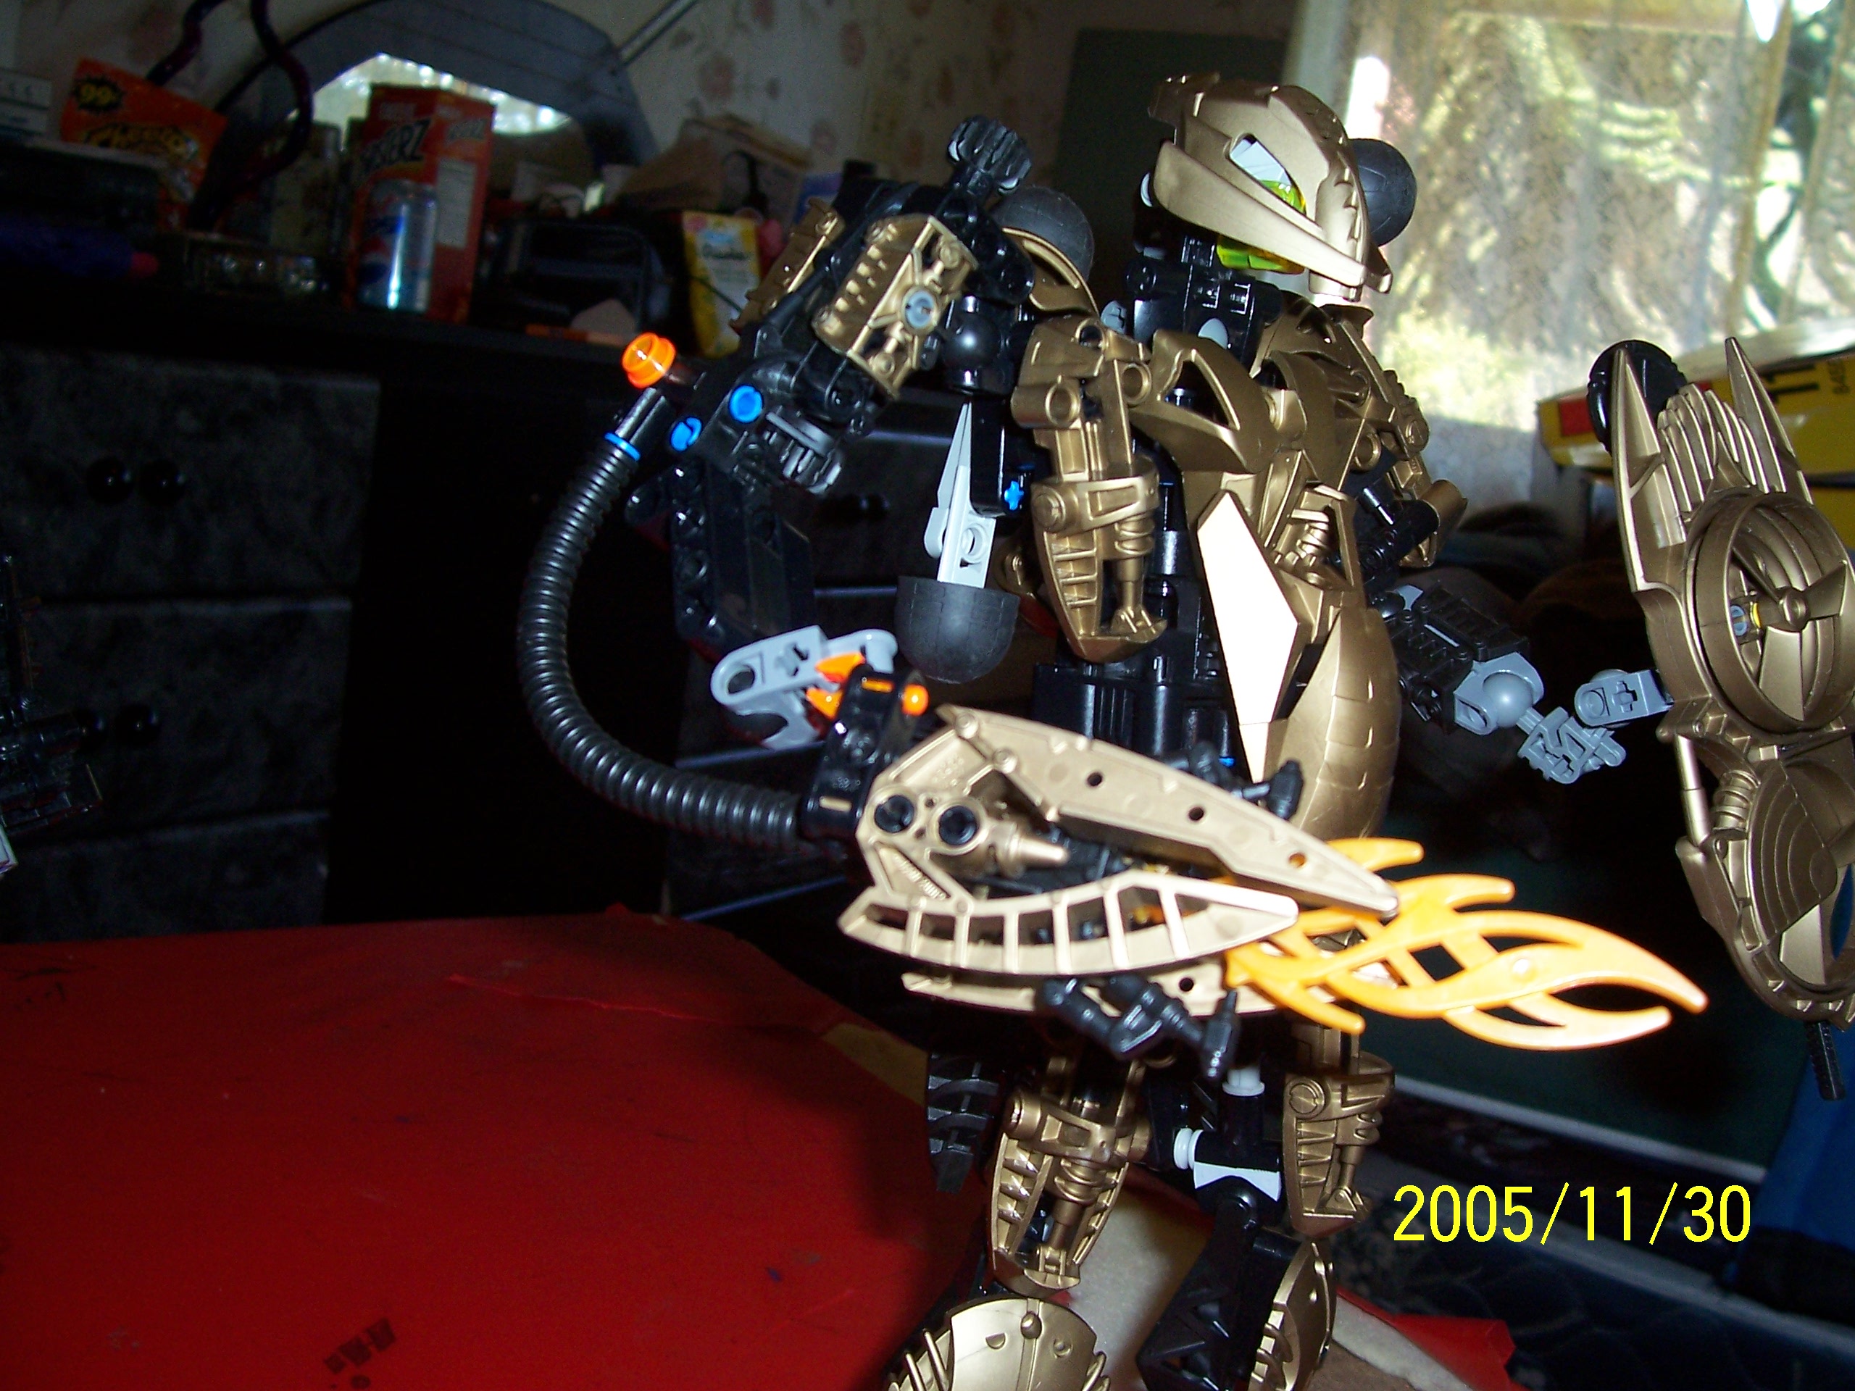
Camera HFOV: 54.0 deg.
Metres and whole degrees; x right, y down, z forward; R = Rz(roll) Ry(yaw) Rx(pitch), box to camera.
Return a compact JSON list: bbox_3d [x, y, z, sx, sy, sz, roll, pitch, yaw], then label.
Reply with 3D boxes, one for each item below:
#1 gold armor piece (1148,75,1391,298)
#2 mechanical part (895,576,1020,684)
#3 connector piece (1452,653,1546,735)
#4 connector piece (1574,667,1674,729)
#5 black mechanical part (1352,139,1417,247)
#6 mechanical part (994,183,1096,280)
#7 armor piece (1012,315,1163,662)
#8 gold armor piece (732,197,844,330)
[{"bbox_3d":[0.069,-0.101,0.365,0.043,0.036,0.031,21,16,23],"label":"gold armor piece"},{"bbox_3d":[0.006,-0.012,0.345,0.023,0.019,0.023,8,6,-1],"label":"mechanical part"},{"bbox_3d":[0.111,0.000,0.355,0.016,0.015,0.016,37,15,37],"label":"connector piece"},{"bbox_3d":[0.126,0.000,0.330,0.010,0.011,0.022,-6,-4,-39],"label":"connector piece"},{"bbox_3d":[0.093,-0.107,0.388,0.023,0.023,0.019,-1,10,-39],"label":"black mechanical part"},{"bbox_3d":[0.022,-0.089,0.355,0.023,0.023,0.019,4,-5,-30],"label":"mechanical part"},{"bbox_3d":[0.031,-0.039,0.348,0.018,0.064,0.026,2,10,44],"label":"armor piece"},{"bbox_3d":[-0.025,-0.078,0.328,0.013,0.027,0.008,15,-28,50],"label":"gold armor piece"}]

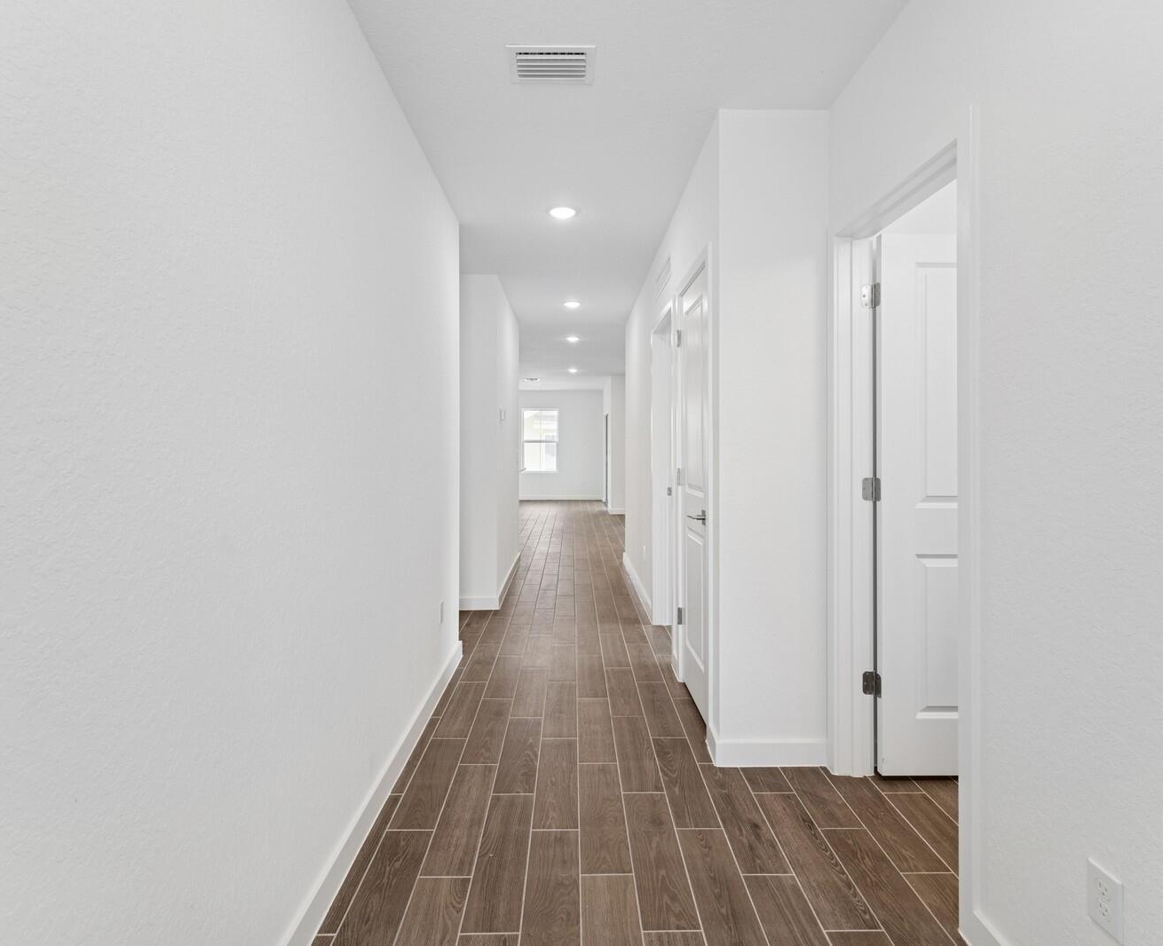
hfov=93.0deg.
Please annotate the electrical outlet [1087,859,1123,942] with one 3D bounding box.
[{"bbox_3d":[0.973,0.797,1.025,0.009,0.115,0.070,0,1,-1],"label":"electrical outlet"}]

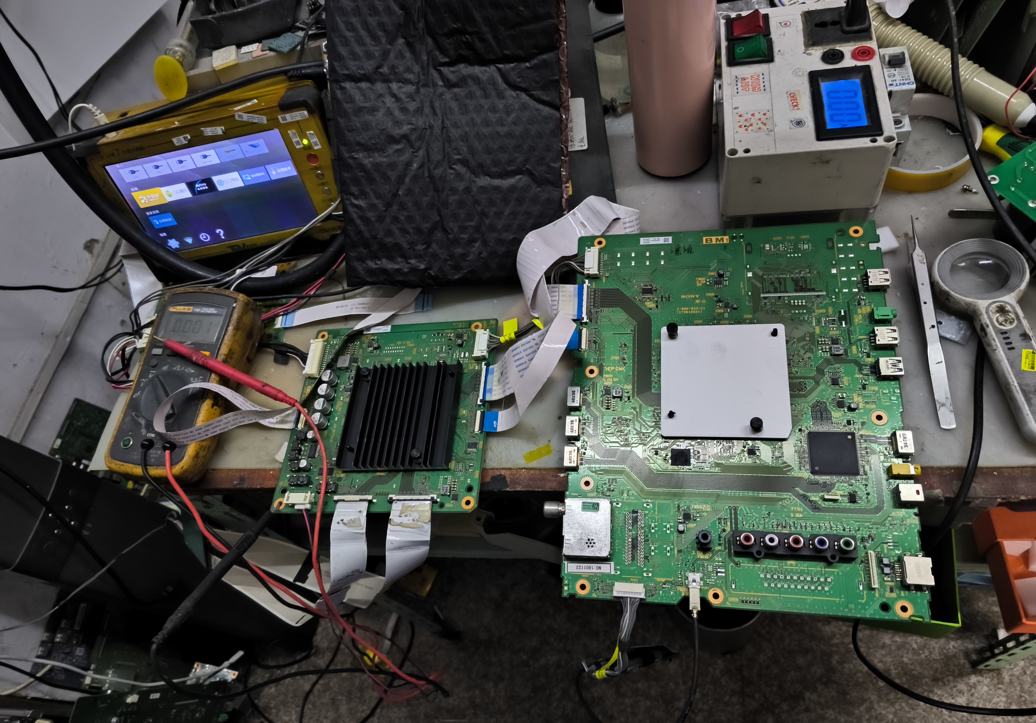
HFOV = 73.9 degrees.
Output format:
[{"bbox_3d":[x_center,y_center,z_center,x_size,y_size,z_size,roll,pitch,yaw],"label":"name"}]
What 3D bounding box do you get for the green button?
[{"bbox_3d":[0.192,-0.258,0.566,0.025,0.009,0.020,0,60,14],"label":"green button"}]

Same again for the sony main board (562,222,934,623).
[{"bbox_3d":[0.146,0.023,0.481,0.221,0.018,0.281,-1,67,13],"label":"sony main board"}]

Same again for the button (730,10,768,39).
[{"bbox_3d":[0.195,-0.285,0.581,0.025,0.009,0.019,0,60,14],"label":"button"}]

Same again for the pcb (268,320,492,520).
[{"bbox_3d":[-0.106,0.038,0.558,0.168,0.018,0.168,-2,59,12],"label":"pcb"}]

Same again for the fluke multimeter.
[{"bbox_3d":[-0.282,0.018,0.597,0.082,0.046,0.174,-4,59,12],"label":"fluke multimeter"}]

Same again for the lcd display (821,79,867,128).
[{"bbox_3d":[0.246,-0.194,0.521,0.028,0.005,0.051,0,60,14],"label":"lcd display"}]

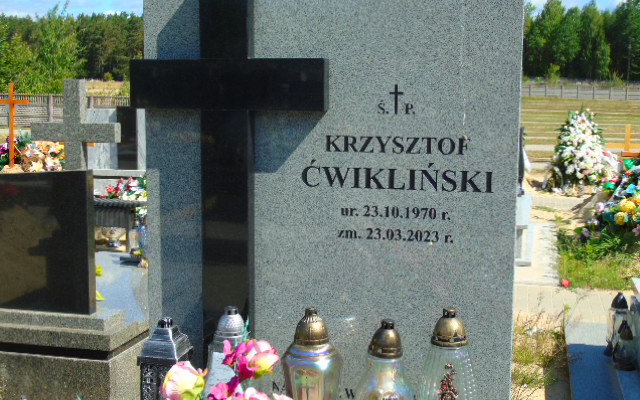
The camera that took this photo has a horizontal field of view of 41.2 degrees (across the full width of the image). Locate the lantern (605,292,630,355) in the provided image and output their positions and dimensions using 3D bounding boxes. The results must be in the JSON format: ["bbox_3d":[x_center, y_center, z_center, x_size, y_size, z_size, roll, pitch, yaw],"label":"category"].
[{"bbox_3d":[1.321,0.551,3.750,0.105,0.280,0.105,2,7,13],"label":"lantern"}]

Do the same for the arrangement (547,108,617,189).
[{"bbox_3d":[3.247,-0.629,10.750,0.780,1.020,0.500,0,7,-5],"label":"arrangement"}]

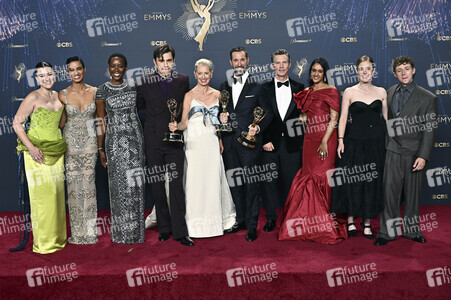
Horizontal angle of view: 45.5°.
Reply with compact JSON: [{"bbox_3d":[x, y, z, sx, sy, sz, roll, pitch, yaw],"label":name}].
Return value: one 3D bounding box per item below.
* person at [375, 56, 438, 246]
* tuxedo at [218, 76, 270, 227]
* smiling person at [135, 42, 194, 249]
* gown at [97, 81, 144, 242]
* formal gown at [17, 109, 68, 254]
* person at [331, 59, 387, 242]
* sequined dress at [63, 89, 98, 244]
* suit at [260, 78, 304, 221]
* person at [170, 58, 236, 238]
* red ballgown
[{"bbox_3d":[1.655,0.013,4.921,0.580,1.701,0.400,1,8,15],"label":"person"},{"bbox_3d":[0.189,0.028,5.203,0.530,1.501,0.400,1,8,16],"label":"tuxedo"},{"bbox_3d":[-0.574,-0.044,5.064,0.540,1.857,0.400,-2,8,-8],"label":"smiling person"},{"bbox_3d":[-0.987,0.107,5.105,0.450,1.519,0.350,-2,7,-6],"label":"gown"},{"bbox_3d":[-1.677,0.264,4.919,0.460,1.323,0.400,-3,8,-18],"label":"formal gown"},{"bbox_3d":[1.269,-0.024,5.137,0.530,1.731,0.400,0,8,10],"label":"person"},{"bbox_3d":[-1.380,0.158,5.122,0.350,1.469,0.320,-2,8,-8],"label":"sequined dress"},{"bbox_3d":[0.567,0.002,5.402,0.490,1.427,0.330,0,7,6],"label":"suit"},{"bbox_3d":[-0.206,-0.023,5.264,0.620,1.711,0.520,-1,7,-4],"label":"person"},{"bbox_3d":[0.829,0.132,5.100,0.640,1.448,0.550,1,8,15],"label":"red ballgown"}]

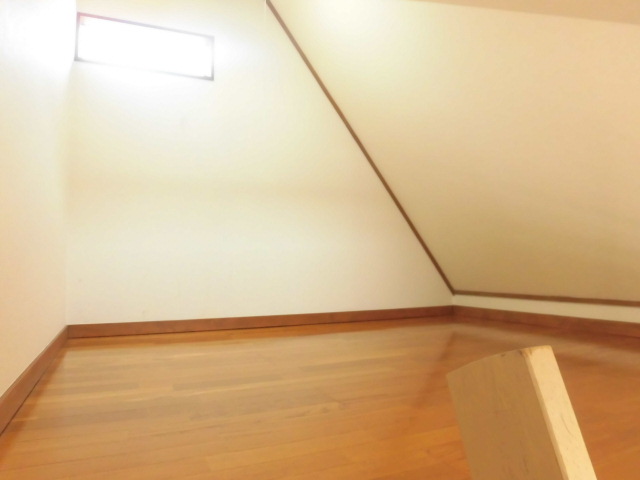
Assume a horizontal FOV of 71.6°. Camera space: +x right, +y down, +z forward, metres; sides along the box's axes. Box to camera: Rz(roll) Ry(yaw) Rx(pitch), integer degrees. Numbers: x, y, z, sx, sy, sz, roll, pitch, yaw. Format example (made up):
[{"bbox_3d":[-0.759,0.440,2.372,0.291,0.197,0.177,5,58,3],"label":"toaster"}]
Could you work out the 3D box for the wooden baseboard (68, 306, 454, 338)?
[{"bbox_3d":[-0.143,0.496,2.771,2.497,0.075,0.018,1,-5,-25],"label":"wooden baseboard"}]

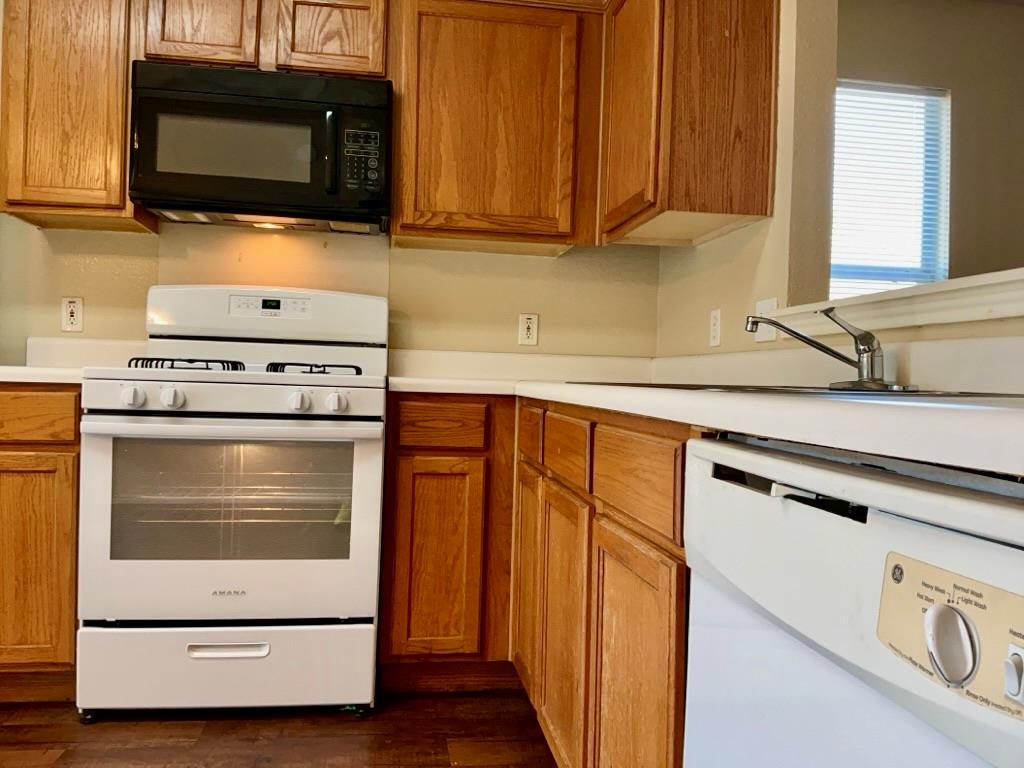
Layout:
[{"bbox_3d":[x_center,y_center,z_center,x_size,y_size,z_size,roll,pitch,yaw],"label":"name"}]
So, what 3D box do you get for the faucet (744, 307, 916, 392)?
[{"bbox_3d":[0.560,-0.065,1.469,0.276,0.155,0.260,2,0,-8],"label":"faucet"}]

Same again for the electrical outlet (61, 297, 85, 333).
[{"bbox_3d":[-1.493,-0.235,2.709,0.070,0.115,0.008,2,0,-8],"label":"electrical outlet"}]

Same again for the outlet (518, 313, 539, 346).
[{"bbox_3d":[0.063,-0.200,2.938,0.070,0.114,0.008,2,0,-8],"label":"outlet"}]

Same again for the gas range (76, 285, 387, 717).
[{"bbox_3d":[-0.770,0.290,2.399,0.756,1.203,0.705,2,0,-8],"label":"gas range"}]

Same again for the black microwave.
[{"bbox_3d":[-0.778,-0.735,2.604,0.756,0.424,0.412,2,0,-8],"label":"black microwave"}]

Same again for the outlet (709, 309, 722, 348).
[{"bbox_3d":[0.622,-0.172,2.455,0.008,0.113,0.071,2,0,-8],"label":"outlet"}]

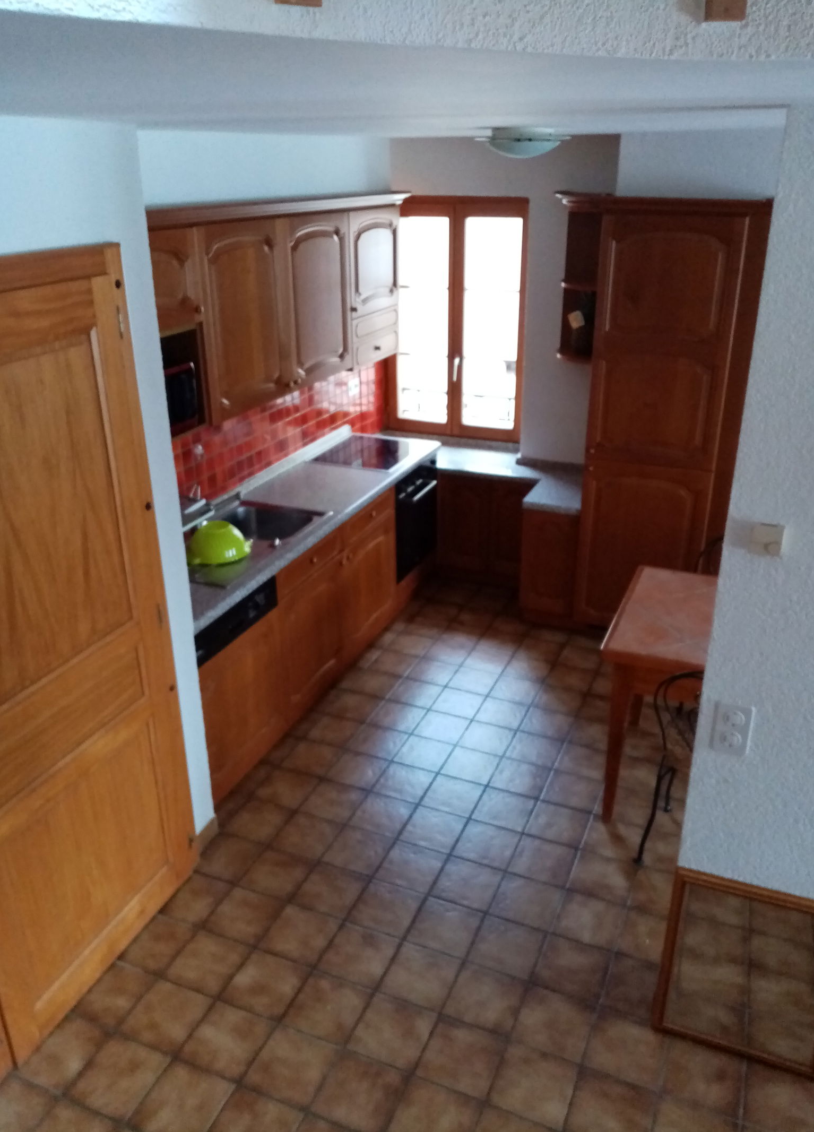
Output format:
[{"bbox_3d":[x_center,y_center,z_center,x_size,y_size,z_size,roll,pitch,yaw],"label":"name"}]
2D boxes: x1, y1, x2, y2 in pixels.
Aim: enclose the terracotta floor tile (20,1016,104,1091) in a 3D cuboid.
[{"bbox_3d":[-0.959,1.348,2.374,0.186,0.012,0.199,10,26,21],"label":"terracotta floor tile"}]

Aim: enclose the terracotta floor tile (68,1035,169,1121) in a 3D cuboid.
[{"bbox_3d":[-0.791,1.406,2.331,0.196,0.010,0.196,9,26,22],"label":"terracotta floor tile"}]

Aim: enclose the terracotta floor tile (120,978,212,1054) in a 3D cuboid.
[{"bbox_3d":[-0.722,1.350,2.549,0.197,0.010,0.197,9,26,22],"label":"terracotta floor tile"}]

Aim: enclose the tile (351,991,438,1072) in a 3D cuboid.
[{"bbox_3d":[-0.039,1.328,2.413,0.199,0.012,0.199,10,26,21],"label":"tile"}]

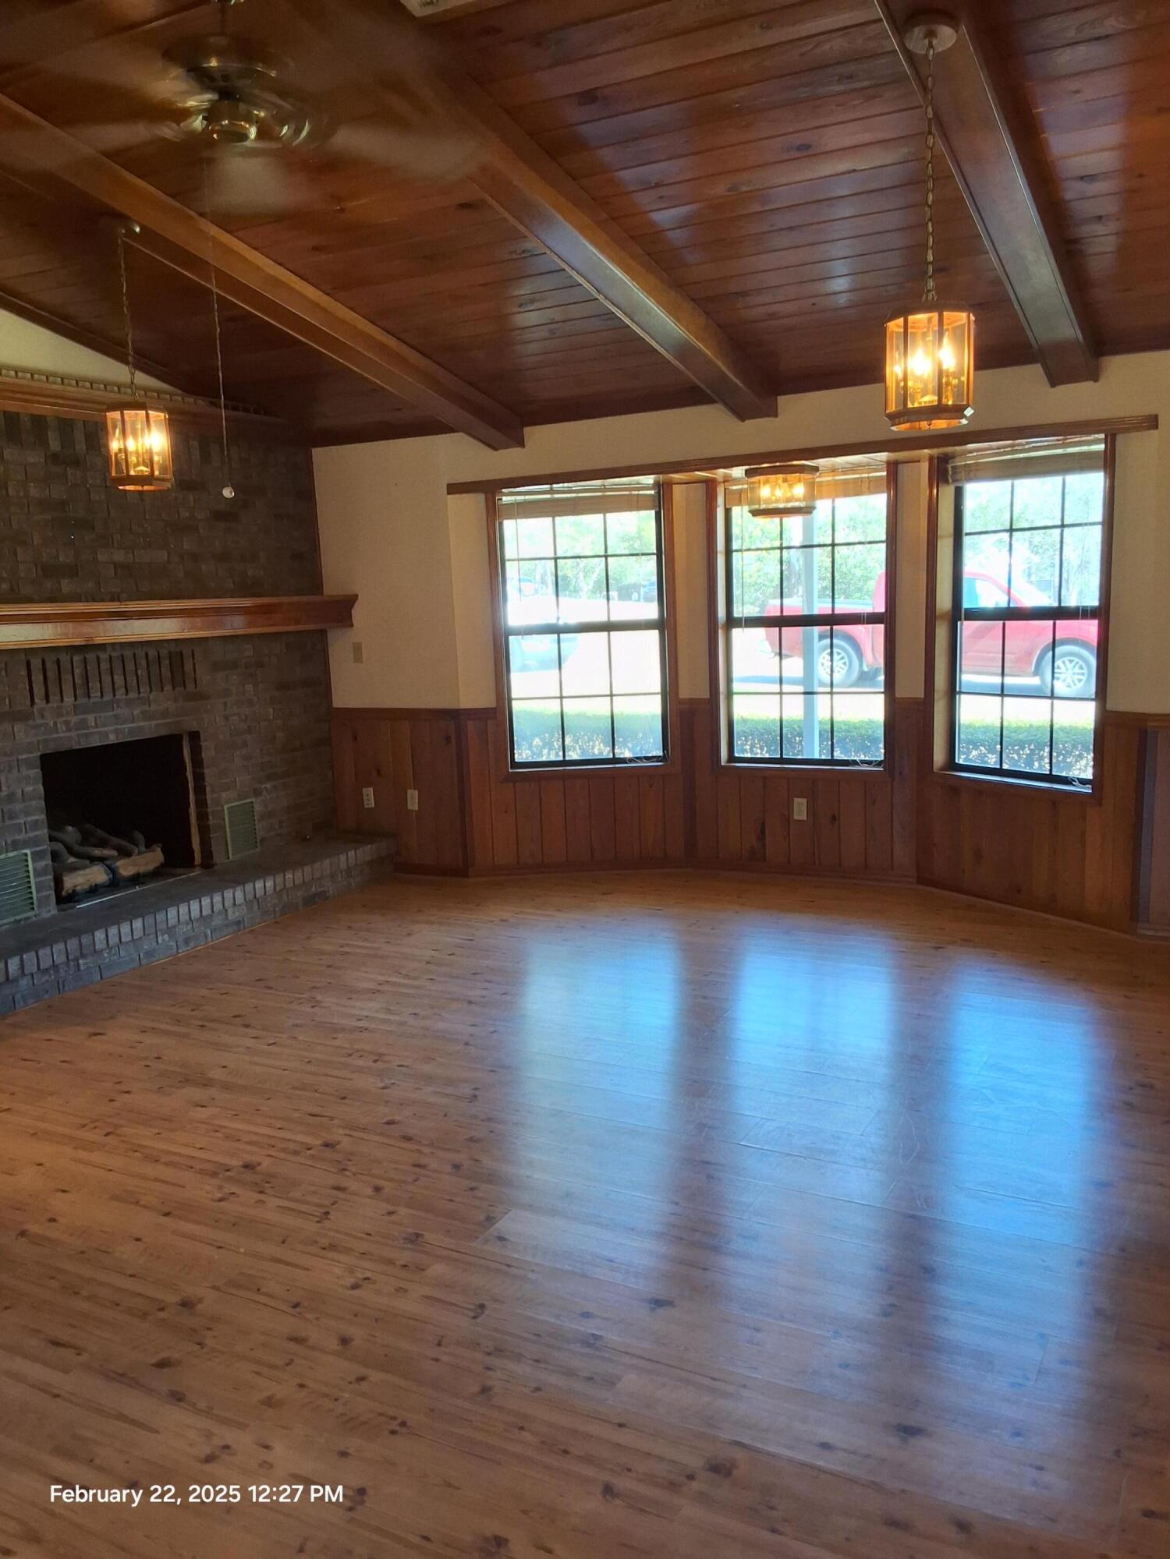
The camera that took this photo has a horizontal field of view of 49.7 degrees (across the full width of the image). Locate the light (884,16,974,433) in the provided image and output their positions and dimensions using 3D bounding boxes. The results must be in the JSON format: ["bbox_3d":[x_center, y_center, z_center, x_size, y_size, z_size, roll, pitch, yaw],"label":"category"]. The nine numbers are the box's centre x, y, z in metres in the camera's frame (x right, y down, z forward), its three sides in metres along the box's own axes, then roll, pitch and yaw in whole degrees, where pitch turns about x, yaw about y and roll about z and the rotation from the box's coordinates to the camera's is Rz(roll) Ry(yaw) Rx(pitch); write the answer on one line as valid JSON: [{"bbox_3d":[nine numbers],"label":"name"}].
[{"bbox_3d":[0.839,-1.329,3.049,0.228,0.921,0.228,2,9,28],"label":"light"}]

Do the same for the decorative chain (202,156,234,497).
[{"bbox_3d":[-0.927,-1.134,3.179,0.030,0.823,0.030,2,9,28],"label":"decorative chain"}]

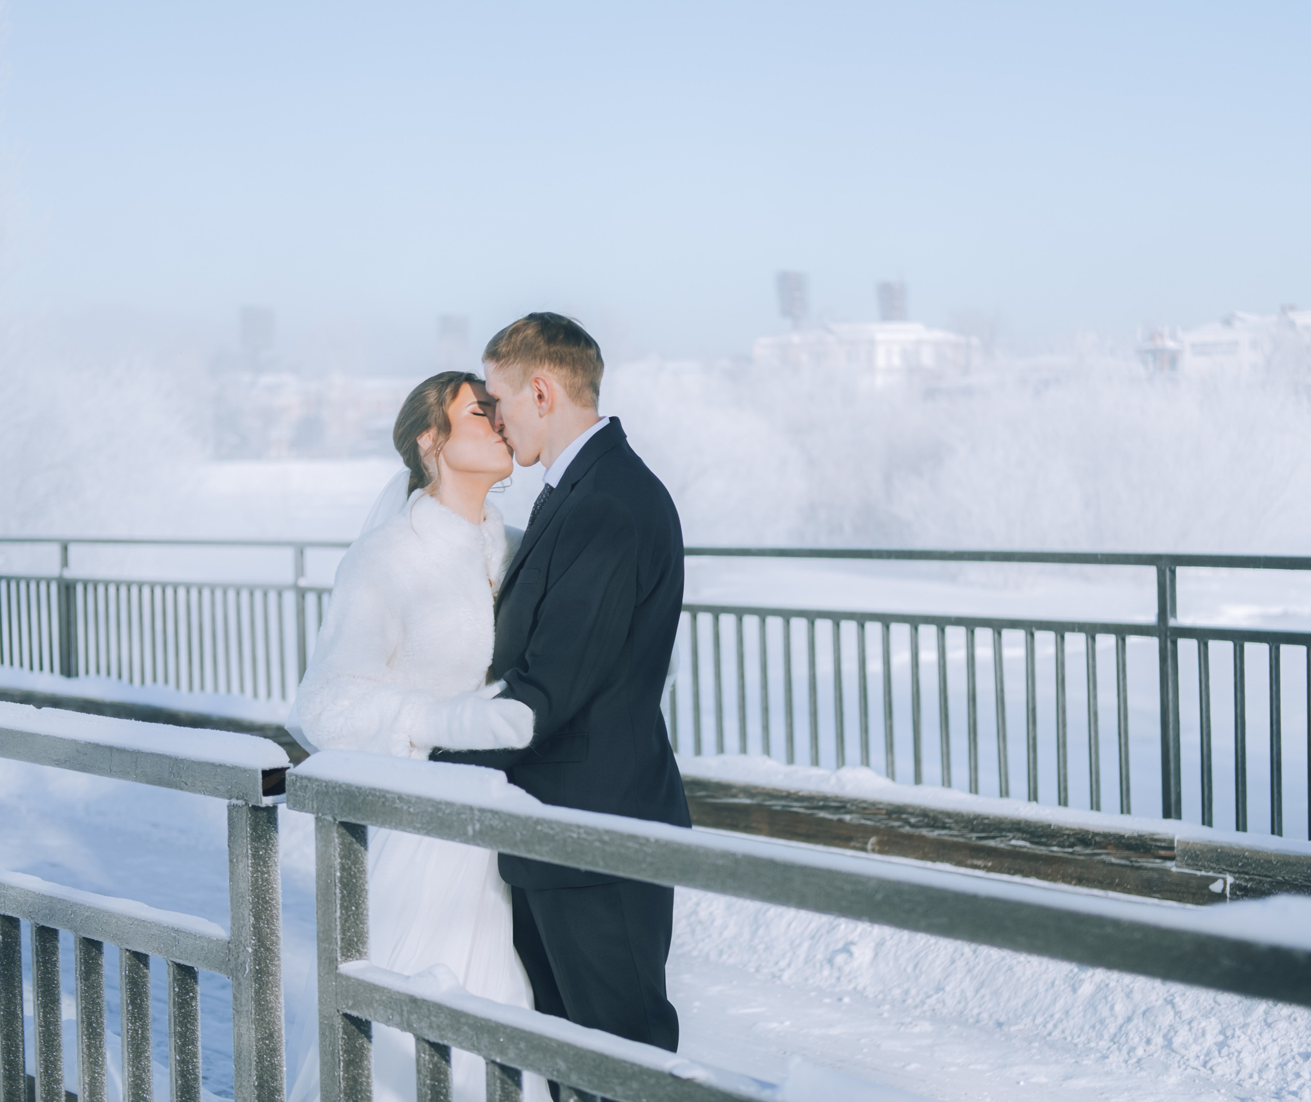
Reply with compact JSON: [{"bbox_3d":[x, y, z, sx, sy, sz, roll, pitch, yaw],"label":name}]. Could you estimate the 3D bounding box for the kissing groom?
[{"bbox_3d":[-0.155,0.490,4.128,0.460,1.770,0.540,-2,2,-5],"label":"kissing groom"}]

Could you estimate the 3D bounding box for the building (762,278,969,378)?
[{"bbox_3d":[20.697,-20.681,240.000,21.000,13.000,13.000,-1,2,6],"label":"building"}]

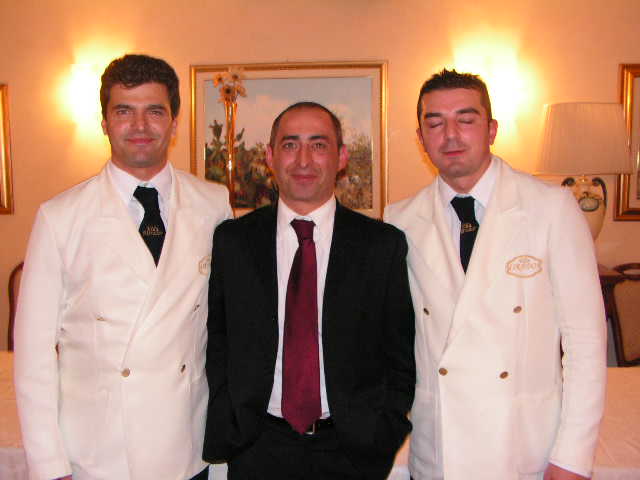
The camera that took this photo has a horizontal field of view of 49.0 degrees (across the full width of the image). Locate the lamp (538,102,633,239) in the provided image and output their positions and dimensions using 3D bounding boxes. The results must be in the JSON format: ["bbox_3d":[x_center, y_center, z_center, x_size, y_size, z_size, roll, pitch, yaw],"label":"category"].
[{"bbox_3d":[1.395,-0.280,3.720,0.530,0.880,0.530,1,6,6],"label":"lamp"}]

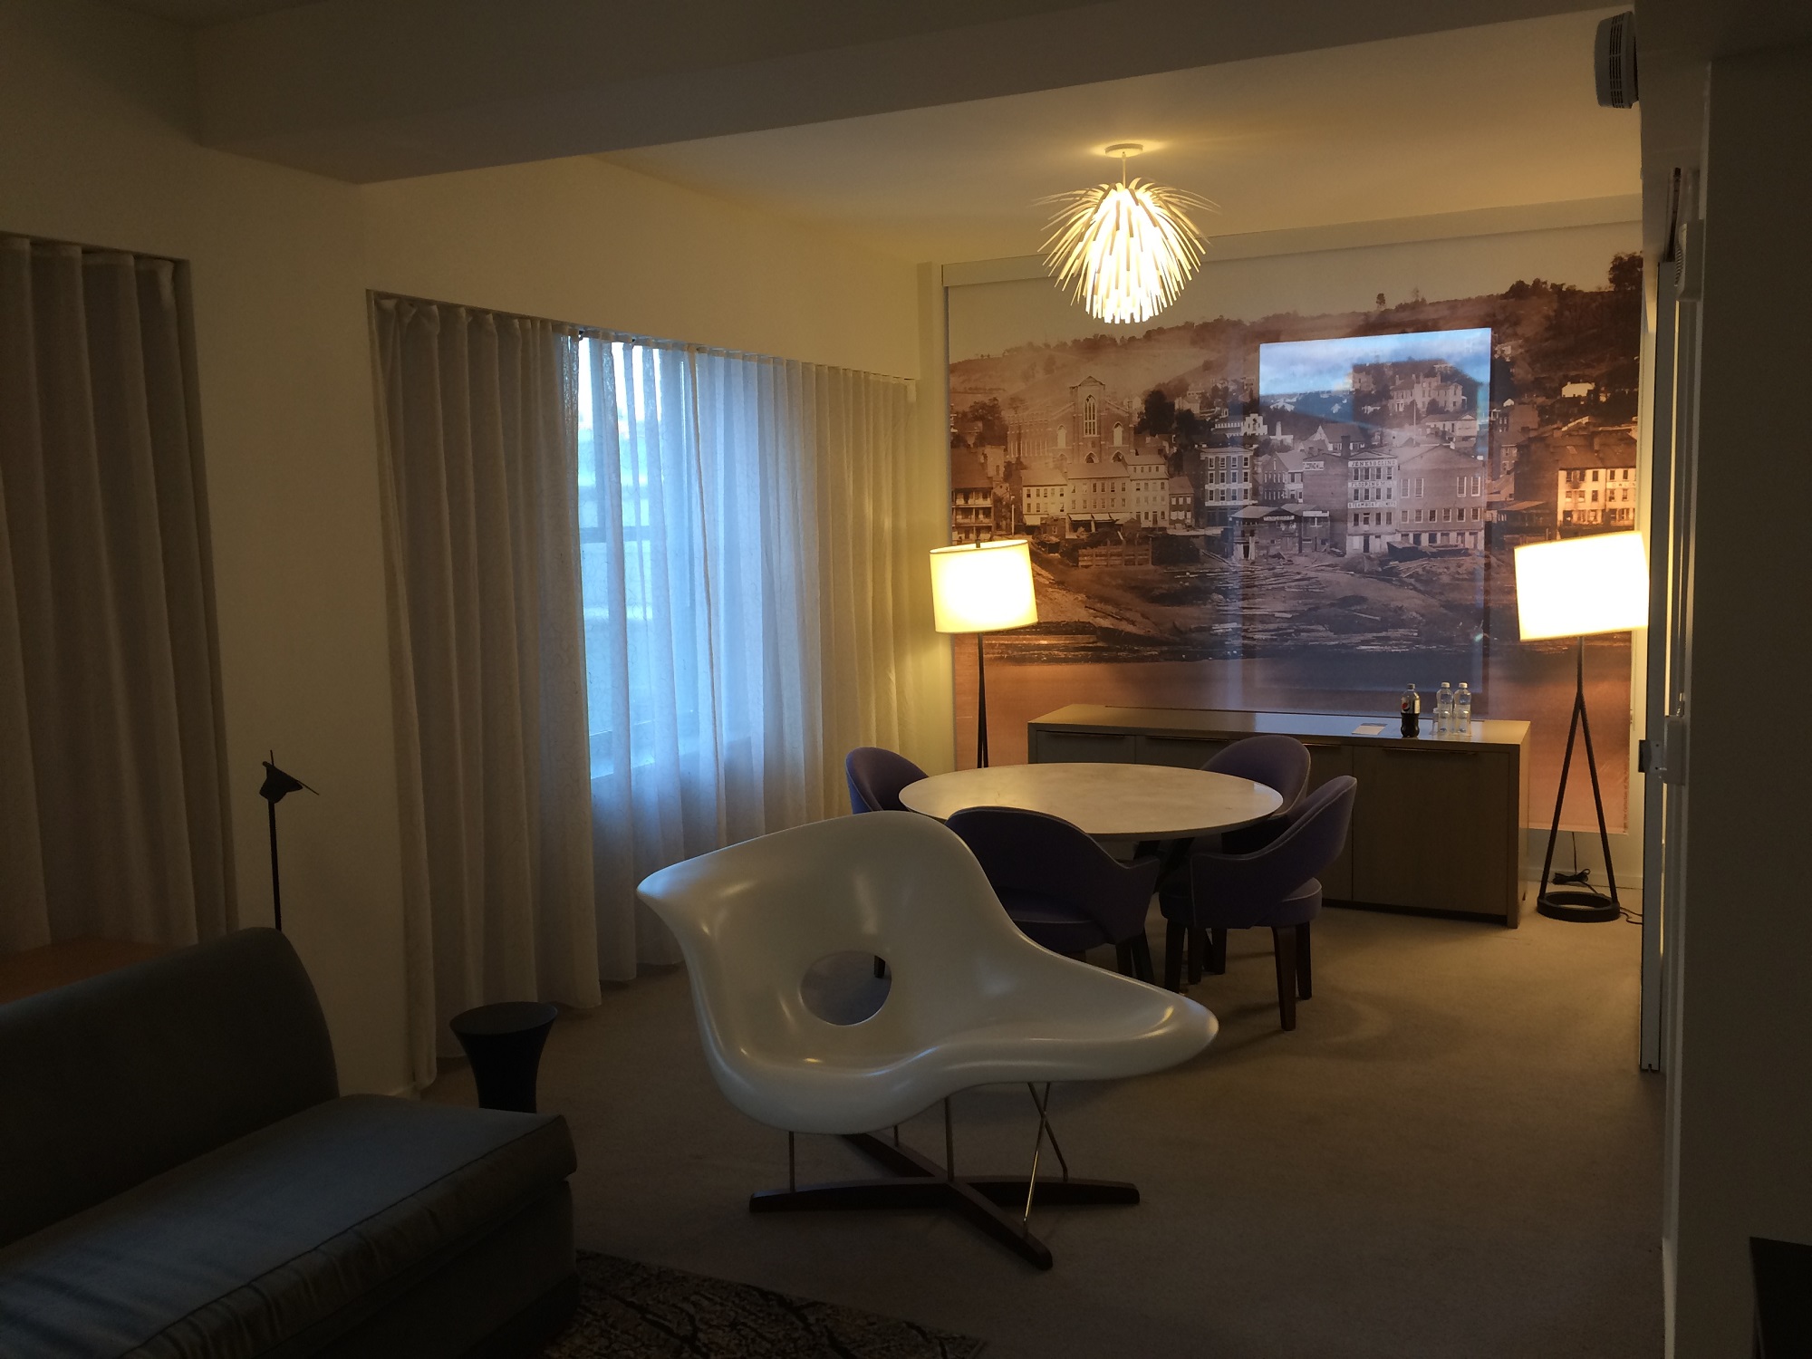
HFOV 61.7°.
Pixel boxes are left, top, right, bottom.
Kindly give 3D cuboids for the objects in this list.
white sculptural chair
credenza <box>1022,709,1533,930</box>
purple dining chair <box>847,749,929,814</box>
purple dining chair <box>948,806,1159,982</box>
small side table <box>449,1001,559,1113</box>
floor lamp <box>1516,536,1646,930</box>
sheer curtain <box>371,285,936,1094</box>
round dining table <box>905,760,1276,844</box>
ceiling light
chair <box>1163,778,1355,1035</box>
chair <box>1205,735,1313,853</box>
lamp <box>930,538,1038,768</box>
[{"bbox_3d":[0.030,0.839,3.780,1.500,0.870,0.860,-1,6,6],"label":"white sculptural chair"},{"bbox_3d":[1.603,0.548,6.680,2.060,0.725,0.630,2,7,26],"label":"credenza"},{"bbox_3d":[0.104,0.673,5.516,0.620,0.810,0.660,2,7,29],"label":"purple dining chair"},{"bbox_3d":[0.445,0.747,4.779,0.660,0.810,0.620,2,7,25],"label":"purple dining chair"},{"bbox_3d":[-0.971,1.066,3.735,0.265,0.480,0.265,2,7,25],"label":"small side table"},{"bbox_3d":[2.702,0.189,6.069,0.480,1.520,0.480,2,7,25],"label":"floor lamp"},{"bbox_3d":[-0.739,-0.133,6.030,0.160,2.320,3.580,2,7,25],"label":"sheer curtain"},{"bbox_3d":[0.618,0.745,5.165,1.260,0.720,1.260,-1,6,0],"label":"round dining table"},{"bbox_3d":[0.735,-1.487,5.112,0.590,0.580,0.590,2,7,25],"label":"ceiling light"},{"bbox_3d":[1.157,0.700,5.042,0.620,0.810,0.640,2,7,25],"label":"chair"},{"bbox_3d":[1.145,0.641,5.572,0.620,0.810,0.660,-6,8,-38],"label":"chair"},{"bbox_3d":[0.388,0.129,7.126,0.480,1.520,0.480,2,7,25],"label":"lamp"}]

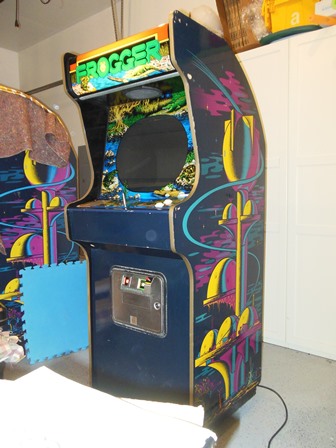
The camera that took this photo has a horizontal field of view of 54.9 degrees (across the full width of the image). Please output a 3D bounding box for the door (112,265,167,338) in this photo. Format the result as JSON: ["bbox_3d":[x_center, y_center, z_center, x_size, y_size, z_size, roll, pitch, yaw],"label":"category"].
[{"bbox_3d":[-0.151,0.367,1.555,0.338,0.308,0.040,3,6,33],"label":"door"}]

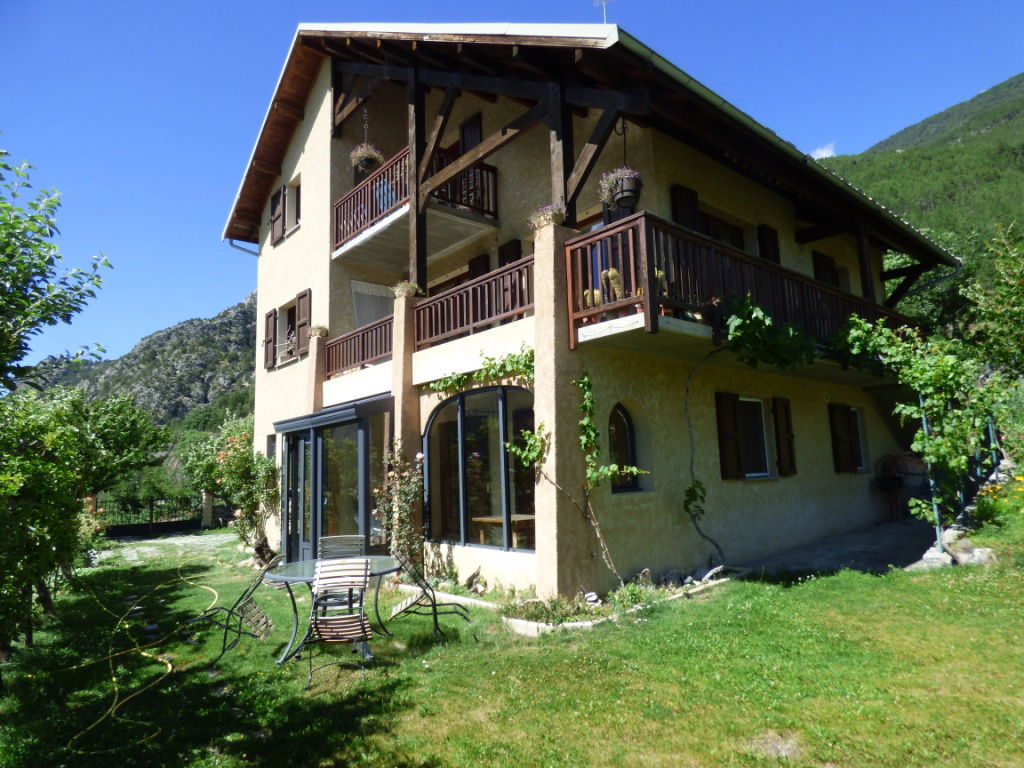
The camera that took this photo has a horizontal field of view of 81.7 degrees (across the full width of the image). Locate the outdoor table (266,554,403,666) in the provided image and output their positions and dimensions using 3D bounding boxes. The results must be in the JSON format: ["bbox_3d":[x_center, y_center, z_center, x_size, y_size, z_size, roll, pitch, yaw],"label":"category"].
[{"bbox_3d":[-1.631,2.056,5.467,1.220,0.710,1.220,0,-7,-12],"label":"outdoor table"}]

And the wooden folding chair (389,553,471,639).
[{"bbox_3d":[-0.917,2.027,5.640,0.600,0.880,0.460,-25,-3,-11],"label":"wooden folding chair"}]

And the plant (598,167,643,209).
[{"bbox_3d":[1.234,-2.235,6.729,0.460,0.450,0.460,-1,-7,0],"label":"plant"}]

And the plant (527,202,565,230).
[{"bbox_3d":[0.440,-2.071,7.337,0.380,0.320,0.420,5,-10,-40],"label":"plant"}]

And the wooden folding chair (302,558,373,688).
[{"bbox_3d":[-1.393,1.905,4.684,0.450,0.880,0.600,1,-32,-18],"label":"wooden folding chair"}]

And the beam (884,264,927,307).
[{"bbox_3d":[9.200,-2.294,13.957,0.160,0.160,1.250,5,-52,-40],"label":"beam"}]

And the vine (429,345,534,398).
[{"bbox_3d":[-0.475,-0.095,8.283,0.350,0.600,2.400,5,-10,-40],"label":"vine"}]

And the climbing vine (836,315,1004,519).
[{"bbox_3d":[7.049,0.697,10.051,3.500,2.900,1.250,5,-10,-40],"label":"climbing vine"}]

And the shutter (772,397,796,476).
[{"bbox_3d":[4.758,0.911,10.290,0.640,1.360,0.060,5,-10,-40],"label":"shutter"}]

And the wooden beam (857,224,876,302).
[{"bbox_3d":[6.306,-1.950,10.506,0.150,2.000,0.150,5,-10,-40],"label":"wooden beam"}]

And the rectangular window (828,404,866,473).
[{"bbox_3d":[6.924,1.127,12.194,1.650,1.360,0.150,5,-10,-40],"label":"rectangular window"}]

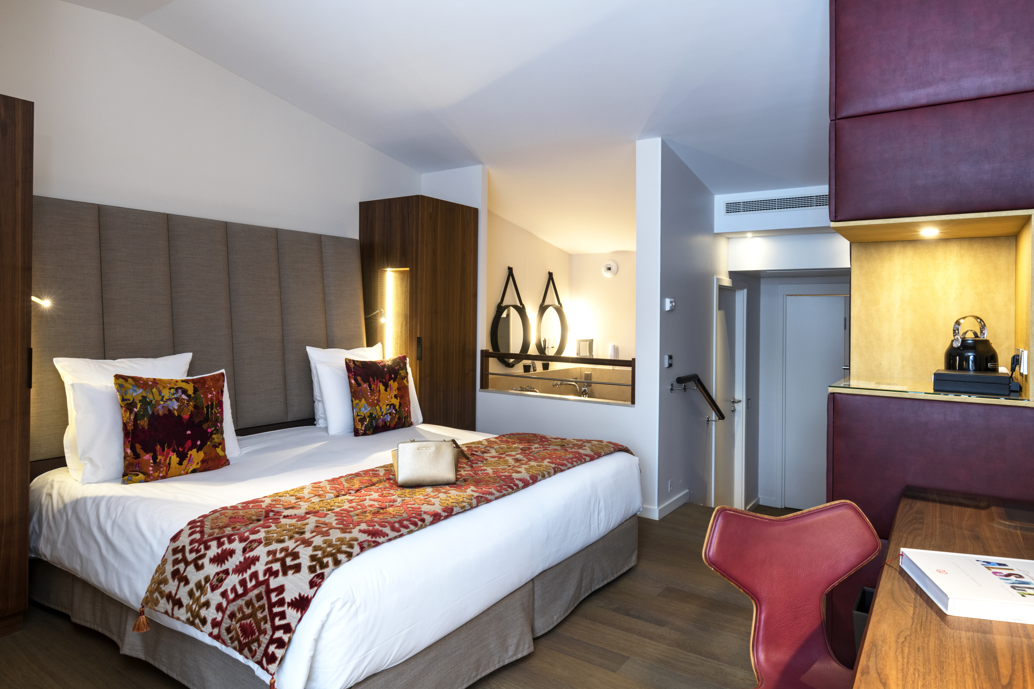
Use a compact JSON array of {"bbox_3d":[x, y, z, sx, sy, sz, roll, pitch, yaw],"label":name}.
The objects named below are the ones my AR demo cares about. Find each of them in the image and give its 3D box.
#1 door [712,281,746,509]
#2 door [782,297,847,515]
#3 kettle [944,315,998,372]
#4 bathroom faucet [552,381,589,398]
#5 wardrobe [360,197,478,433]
[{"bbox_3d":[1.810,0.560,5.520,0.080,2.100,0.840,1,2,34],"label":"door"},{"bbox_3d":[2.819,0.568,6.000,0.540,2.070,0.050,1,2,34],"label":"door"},{"bbox_3d":[1.780,0.022,2.460,0.190,0.265,0.170,0,1,-10],"label":"kettle"},{"bbox_3d":[0.552,0.462,6.750,0.220,0.110,0.220,1,2,34],"label":"bathroom faucet"},{"bbox_3d":[-0.733,0.025,4.777,0.570,2.155,0.640,1,2,34],"label":"wardrobe"}]

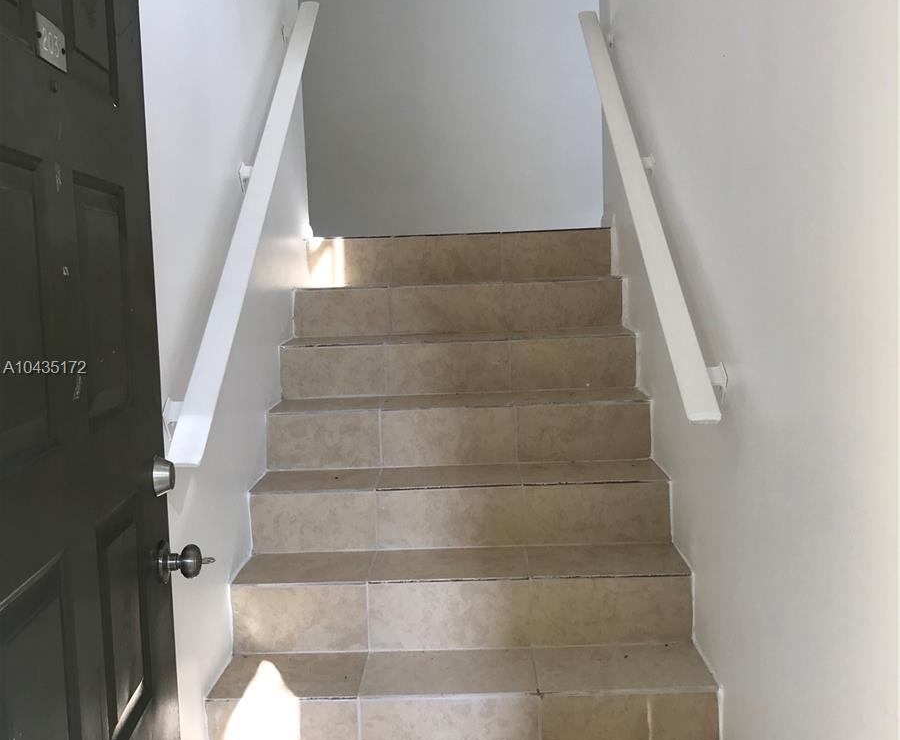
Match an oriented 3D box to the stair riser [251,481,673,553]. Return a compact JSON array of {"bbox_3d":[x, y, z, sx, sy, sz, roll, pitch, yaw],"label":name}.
[{"bbox_3d":[0.029,0.426,2.808,1.213,0.178,0.020,-2,6,2],"label":"stair riser"}]

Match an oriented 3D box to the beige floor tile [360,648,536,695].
[{"bbox_3d":[0.000,0.758,2.428,0.425,0.020,0.258,-2,6,2],"label":"beige floor tile"}]

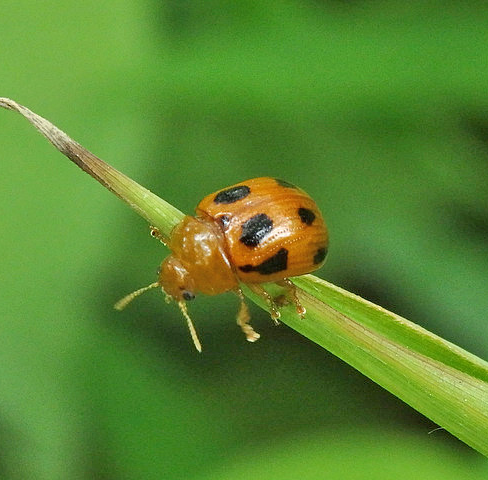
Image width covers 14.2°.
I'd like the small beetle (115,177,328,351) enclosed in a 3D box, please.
[{"bbox_3d":[0.000,0.000,0.082,0.008,0.004,0.005,-13,56,-31],"label":"small beetle"}]

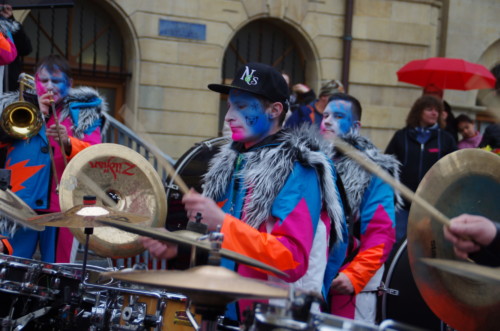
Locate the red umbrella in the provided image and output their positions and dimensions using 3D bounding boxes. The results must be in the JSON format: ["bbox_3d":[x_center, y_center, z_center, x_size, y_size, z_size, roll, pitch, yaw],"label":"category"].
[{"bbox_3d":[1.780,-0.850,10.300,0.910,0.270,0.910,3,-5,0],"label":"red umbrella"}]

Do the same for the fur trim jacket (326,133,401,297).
[{"bbox_3d":[0.485,0.280,5.750,0.420,0.900,0.600,1,3,-44],"label":"fur trim jacket"}]

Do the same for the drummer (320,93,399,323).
[{"bbox_3d":[0.475,0.540,5.770,0.440,1.800,0.600,1,3,-44],"label":"drummer"}]

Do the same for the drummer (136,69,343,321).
[{"bbox_3d":[-0.030,0.550,3.830,0.560,1.800,0.620,2,2,-35],"label":"drummer"}]

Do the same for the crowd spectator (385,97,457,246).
[{"bbox_3d":[1.210,0.320,8.200,0.530,1.670,0.330,3,2,6],"label":"crowd spectator"}]

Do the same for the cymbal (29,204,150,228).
[{"bbox_3d":[-0.508,0.155,3.600,0.395,0.050,0.395,-1,6,0],"label":"cymbal"}]

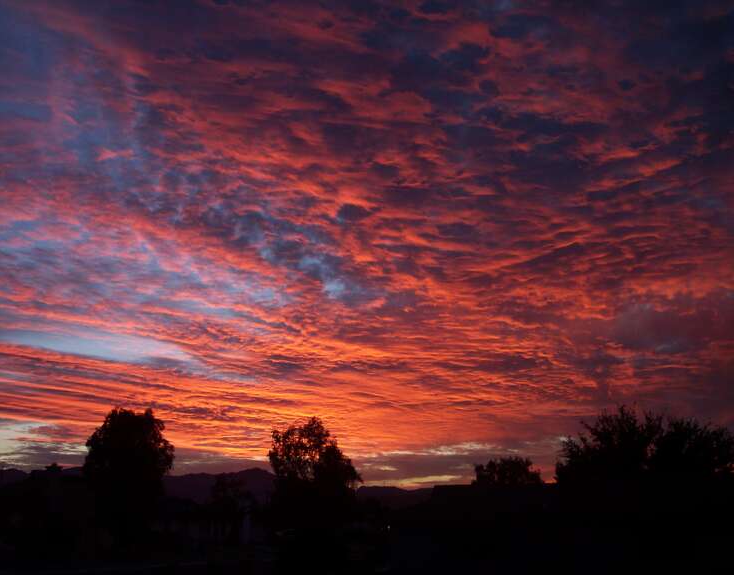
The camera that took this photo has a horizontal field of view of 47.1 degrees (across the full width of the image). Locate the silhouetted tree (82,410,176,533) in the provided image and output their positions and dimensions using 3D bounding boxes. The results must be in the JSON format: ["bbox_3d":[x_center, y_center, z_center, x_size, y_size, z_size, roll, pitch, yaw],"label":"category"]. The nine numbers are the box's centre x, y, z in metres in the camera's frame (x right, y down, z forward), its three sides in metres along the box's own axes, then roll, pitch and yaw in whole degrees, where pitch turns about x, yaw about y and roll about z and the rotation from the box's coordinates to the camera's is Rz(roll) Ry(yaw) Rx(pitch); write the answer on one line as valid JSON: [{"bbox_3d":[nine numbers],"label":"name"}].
[{"bbox_3d":[-11.324,9.061,39.020,4.150,7.100,3.940,0,-16,0],"label":"silhouetted tree"}]

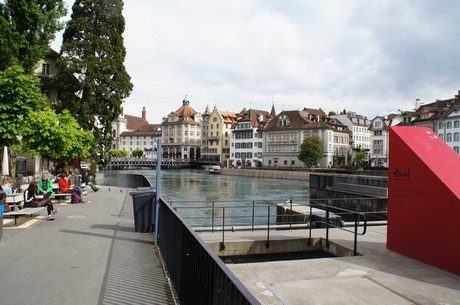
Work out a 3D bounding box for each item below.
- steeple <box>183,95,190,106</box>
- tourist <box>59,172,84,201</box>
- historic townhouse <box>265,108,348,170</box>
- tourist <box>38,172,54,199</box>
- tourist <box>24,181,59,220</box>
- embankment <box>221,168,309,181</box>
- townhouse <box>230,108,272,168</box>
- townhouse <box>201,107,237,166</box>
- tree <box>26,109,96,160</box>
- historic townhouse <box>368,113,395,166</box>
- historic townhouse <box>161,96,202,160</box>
[{"bbox_3d":[-21.200,-25.284,168.718,2.900,5.512,2.900,0,-1,0],"label":"steeple"},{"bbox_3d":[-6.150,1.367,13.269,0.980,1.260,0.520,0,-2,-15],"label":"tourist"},{"bbox_3d":[24.600,-4.437,109.653,24.500,18.600,14.000,0,-2,17],"label":"historic townhouse"},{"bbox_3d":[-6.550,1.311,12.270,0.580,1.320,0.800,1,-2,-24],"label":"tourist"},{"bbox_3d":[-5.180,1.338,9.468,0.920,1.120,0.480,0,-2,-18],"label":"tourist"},{"bbox_3d":[6.600,4.910,80.699,1.500,1.400,42.500,1,-2,-23],"label":"embankment"},{"bbox_3d":[6.600,-4.220,114.149,11.200,18.400,14.000,0,-2,14],"label":"townhouse"},{"bbox_3d":[-4.100,-6.092,138.206,9.500,23.400,12.000,-1,-2,27],"label":"townhouse"},{"bbox_3d":[-8.700,-0.043,17.507,3.600,4.300,3.600,1,-2,-27],"label":"tree"},{"bbox_3d":[51.300,-3.441,117.130,8.800,16.800,11.000,-1,-2,20],"label":"historic townhouse"},{"bbox_3d":[-23.000,-11.006,168.345,16.000,32.200,15.000,-1,-2,23],"label":"historic townhouse"}]

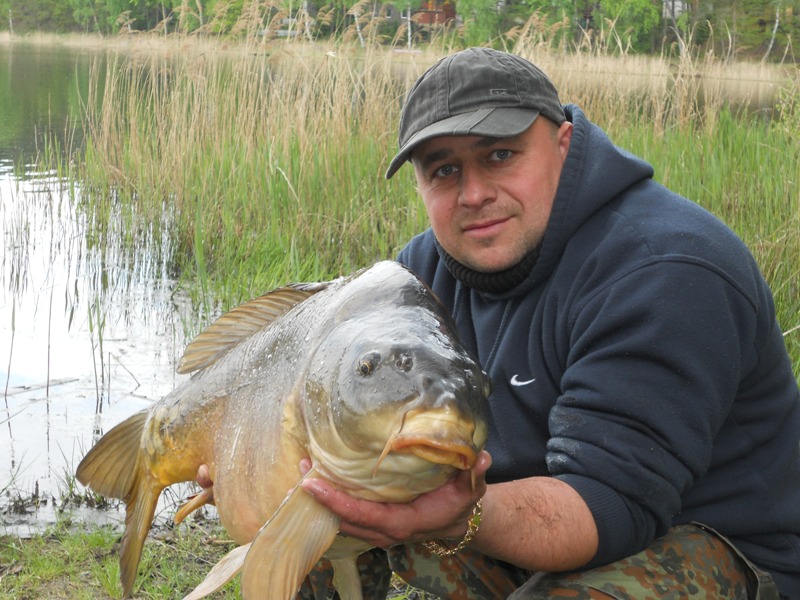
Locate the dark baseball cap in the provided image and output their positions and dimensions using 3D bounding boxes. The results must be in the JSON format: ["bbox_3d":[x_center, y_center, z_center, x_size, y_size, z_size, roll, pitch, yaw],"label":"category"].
[{"bbox_3d":[0.074,-0.209,1.655,0.185,0.142,0.272,-19,-8,26],"label":"dark baseball cap"}]

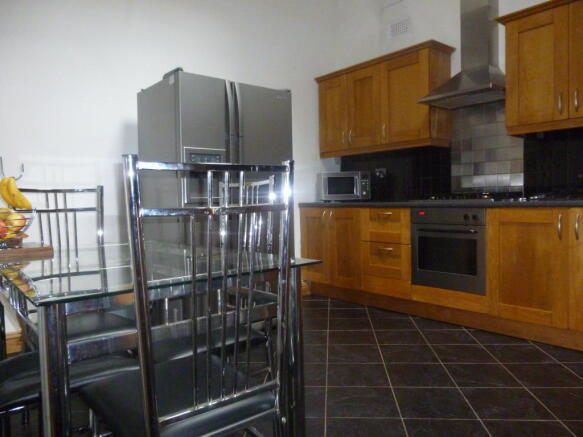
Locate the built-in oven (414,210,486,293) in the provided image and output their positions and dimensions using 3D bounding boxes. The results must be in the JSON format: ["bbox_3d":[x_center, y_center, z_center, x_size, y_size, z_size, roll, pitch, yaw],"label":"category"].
[{"bbox_3d":[1.359,0.219,3.312,0.555,0.609,0.594,-3,3,-40],"label":"built-in oven"}]

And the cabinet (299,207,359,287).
[{"bbox_3d":[0.582,0.255,4.267,0.575,0.733,0.806,-3,3,-40],"label":"cabinet"}]

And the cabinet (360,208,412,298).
[{"bbox_3d":[1.012,0.268,3.758,0.575,0.733,0.527,-3,3,-40],"label":"cabinet"}]

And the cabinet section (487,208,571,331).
[{"bbox_3d":[1.734,0.289,2.923,0.570,0.735,0.486,-4,3,-42],"label":"cabinet section"}]

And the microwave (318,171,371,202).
[{"bbox_3d":[0.564,-0.317,4.330,0.485,0.285,0.360,-1,2,7],"label":"microwave"}]

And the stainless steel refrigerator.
[{"bbox_3d":[-0.553,-0.062,3.196,0.904,1.775,0.742,-3,3,-40],"label":"stainless steel refrigerator"}]

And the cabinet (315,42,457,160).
[{"bbox_3d":[0.854,-1.050,4.079,0.345,0.847,1.350,-3,3,-40],"label":"cabinet"}]

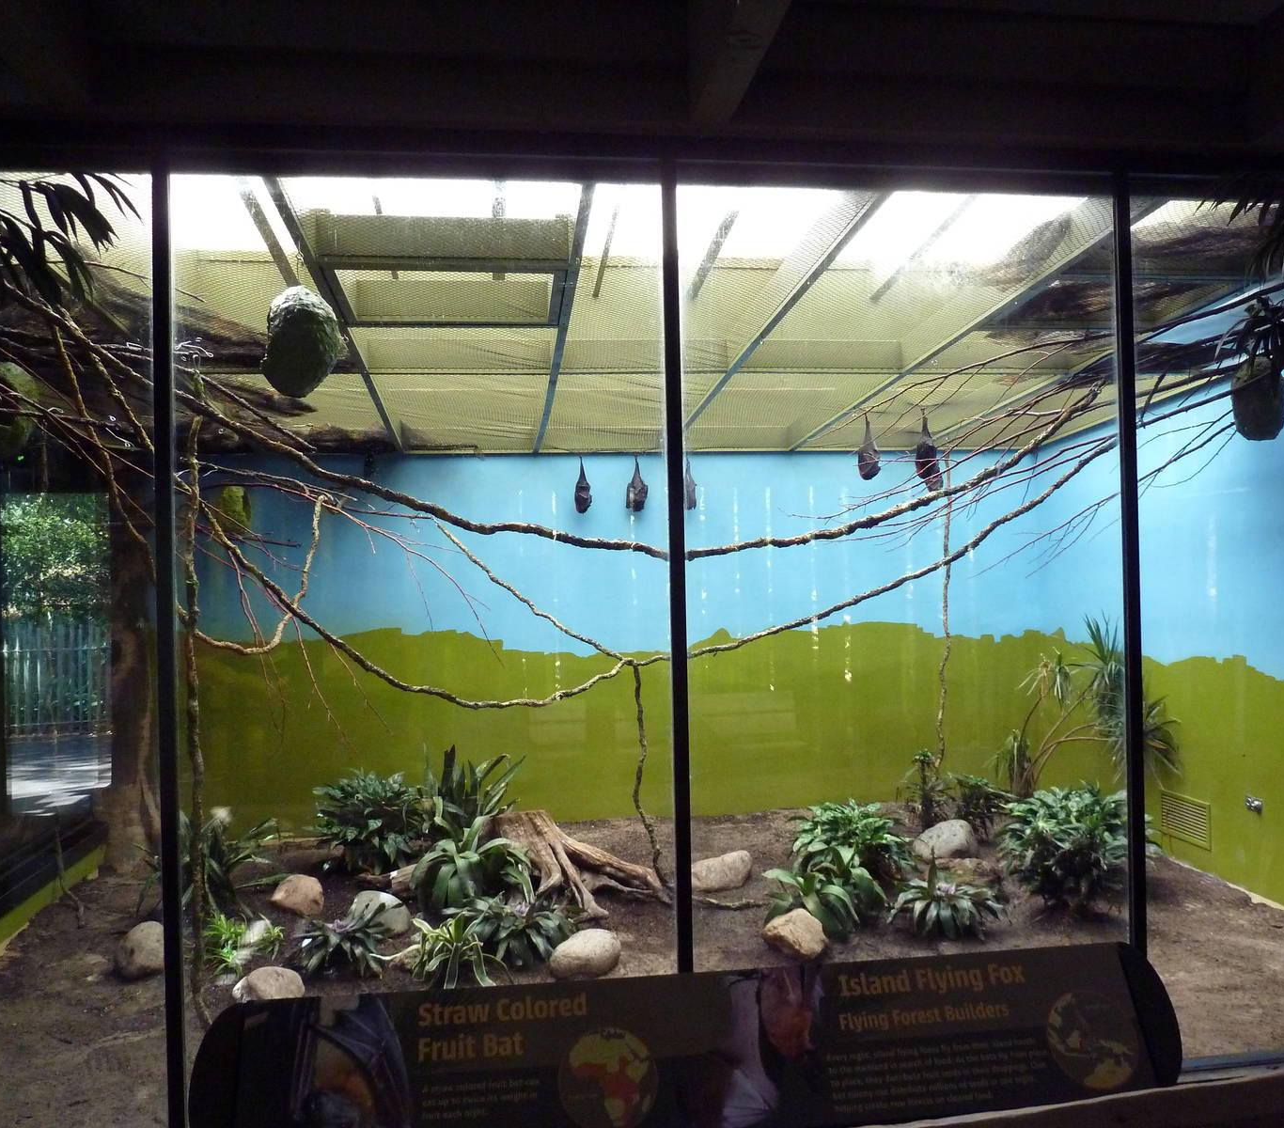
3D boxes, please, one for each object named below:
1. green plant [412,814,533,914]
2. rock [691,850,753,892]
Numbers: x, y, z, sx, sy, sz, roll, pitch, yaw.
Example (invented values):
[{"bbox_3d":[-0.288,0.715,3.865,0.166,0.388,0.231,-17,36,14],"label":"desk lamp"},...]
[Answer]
[{"bbox_3d":[-0.700,1.234,4.503,0.494,0.340,0.469,-1,1,-9],"label":"green plant"},{"bbox_3d":[0.324,1.284,4.540,0.280,0.166,0.210,-1,1,4],"label":"rock"}]

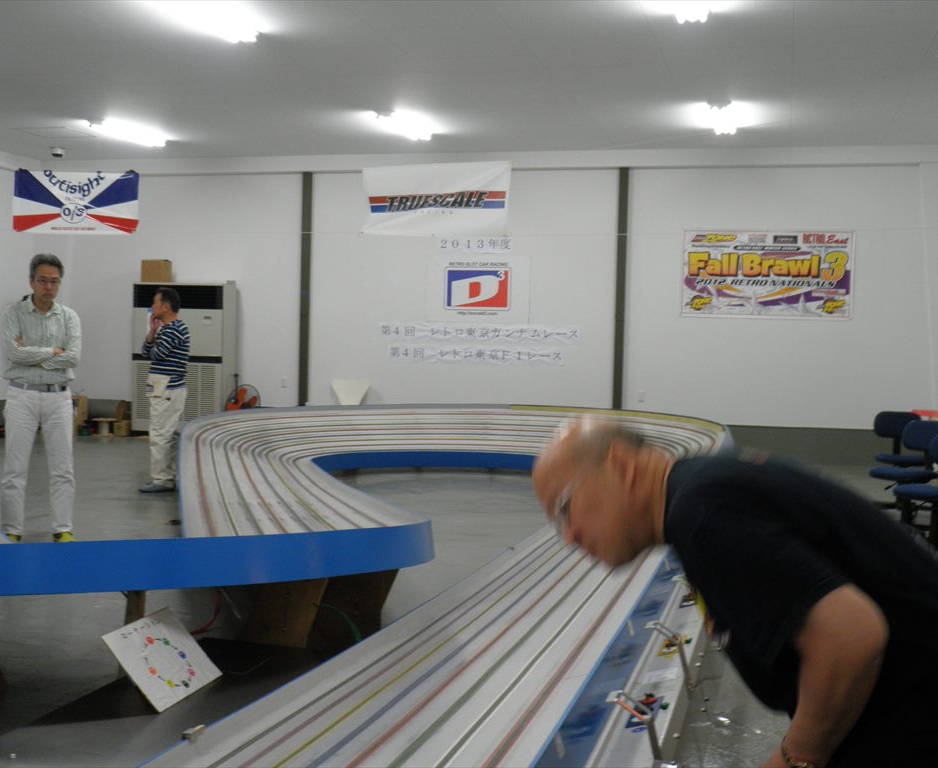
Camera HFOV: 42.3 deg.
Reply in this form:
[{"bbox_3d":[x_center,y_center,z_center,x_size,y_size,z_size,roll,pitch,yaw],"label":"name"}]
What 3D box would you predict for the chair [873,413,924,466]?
[{"bbox_3d":[3.515,0.624,9.861,0.500,0.790,0.540,2,1,19],"label":"chair"}]

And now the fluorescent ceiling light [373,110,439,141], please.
[{"bbox_3d":[-0.680,-2.744,12.784,0.220,0.120,1.270,2,1,15],"label":"fluorescent ceiling light"}]

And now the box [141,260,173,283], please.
[{"bbox_3d":[-4.001,-1.438,15.606,0.320,0.280,0.250,2,1,15],"label":"box"}]

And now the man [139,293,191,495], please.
[{"bbox_3d":[-2.471,0.033,9.940,0.380,1.670,0.460,1,1,-9],"label":"man"}]

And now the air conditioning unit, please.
[{"bbox_3d":[-3.641,-0.307,15.512,1.250,1.920,0.410,2,1,15],"label":"air conditioning unit"}]

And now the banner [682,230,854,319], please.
[{"bbox_3d":[3.477,-1.274,14.171,1.940,1.020,0.020,2,1,15],"label":"banner"}]

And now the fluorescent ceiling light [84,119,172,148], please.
[{"bbox_3d":[-3.850,-2.849,13.719,0.220,0.120,1.270,2,1,15],"label":"fluorescent ceiling light"}]

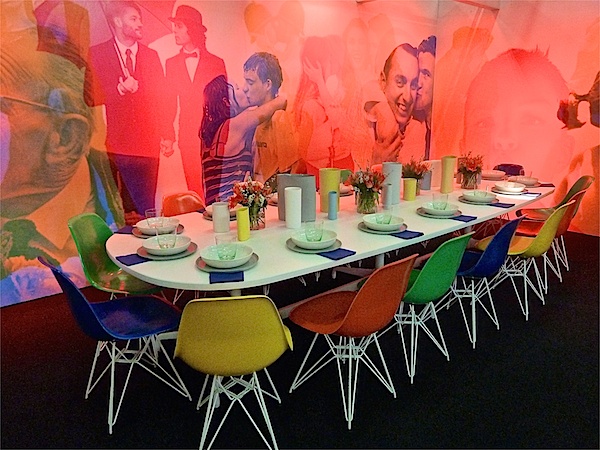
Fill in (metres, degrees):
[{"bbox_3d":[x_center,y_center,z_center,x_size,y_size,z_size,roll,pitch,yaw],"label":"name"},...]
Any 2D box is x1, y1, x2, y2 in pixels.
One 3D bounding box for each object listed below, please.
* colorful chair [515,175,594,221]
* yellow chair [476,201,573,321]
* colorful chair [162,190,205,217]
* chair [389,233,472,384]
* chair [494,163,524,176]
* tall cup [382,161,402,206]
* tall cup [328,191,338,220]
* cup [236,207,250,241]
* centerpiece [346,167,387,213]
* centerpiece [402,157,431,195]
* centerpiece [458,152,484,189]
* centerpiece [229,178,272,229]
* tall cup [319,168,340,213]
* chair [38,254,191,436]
[{"bbox_3d":[2.302,-0.050,3.997,0.553,0.815,0.467,5,16,20],"label":"colorful chair"},{"bbox_3d":[1.555,0.198,3.102,0.467,0.815,0.553,-15,21,-42],"label":"yellow chair"},{"bbox_3d":[-0.725,0.206,3.232,0.549,0.812,0.467,13,20,42],"label":"colorful chair"},{"bbox_3d":[0.626,0.397,2.451,0.467,0.812,0.549,-12,19,-38],"label":"chair"},{"bbox_3d":[2.126,-0.212,4.681,0.549,0.812,0.467,-14,20,-42],"label":"chair"},{"bbox_3d":[0.677,-0.303,3.172,0.140,0.291,0.140,0,15,0],"label":"tall cup"},{"bbox_3d":[0.213,-0.124,2.810,0.056,0.178,0.056,-1,15,0],"label":"tall cup"},{"bbox_3d":[-0.302,-0.004,2.326,0.066,0.172,0.066,-1,15,0],"label":"cup"},{"bbox_3d":[0.468,-0.233,3.002,0.252,0.283,0.252,-1,15,0],"label":"centerpiece"},{"bbox_3d":[0.930,-0.396,3.491,0.219,0.300,0.208,-1,15,0],"label":"centerpiece"},{"bbox_3d":[1.478,-0.472,3.744,0.207,0.305,0.197,-1,15,0],"label":"centerpiece"},{"bbox_3d":[-0.281,-0.125,2.536,0.247,0.295,0.235,-1,15,0],"label":"centerpiece"},{"bbox_3d":[0.211,-0.245,3.052,0.145,0.288,0.145,-1,15,0],"label":"tall cup"},{"bbox_3d":[-0.862,0.504,2.113,0.549,0.812,0.467,-14,20,-40],"label":"chair"}]

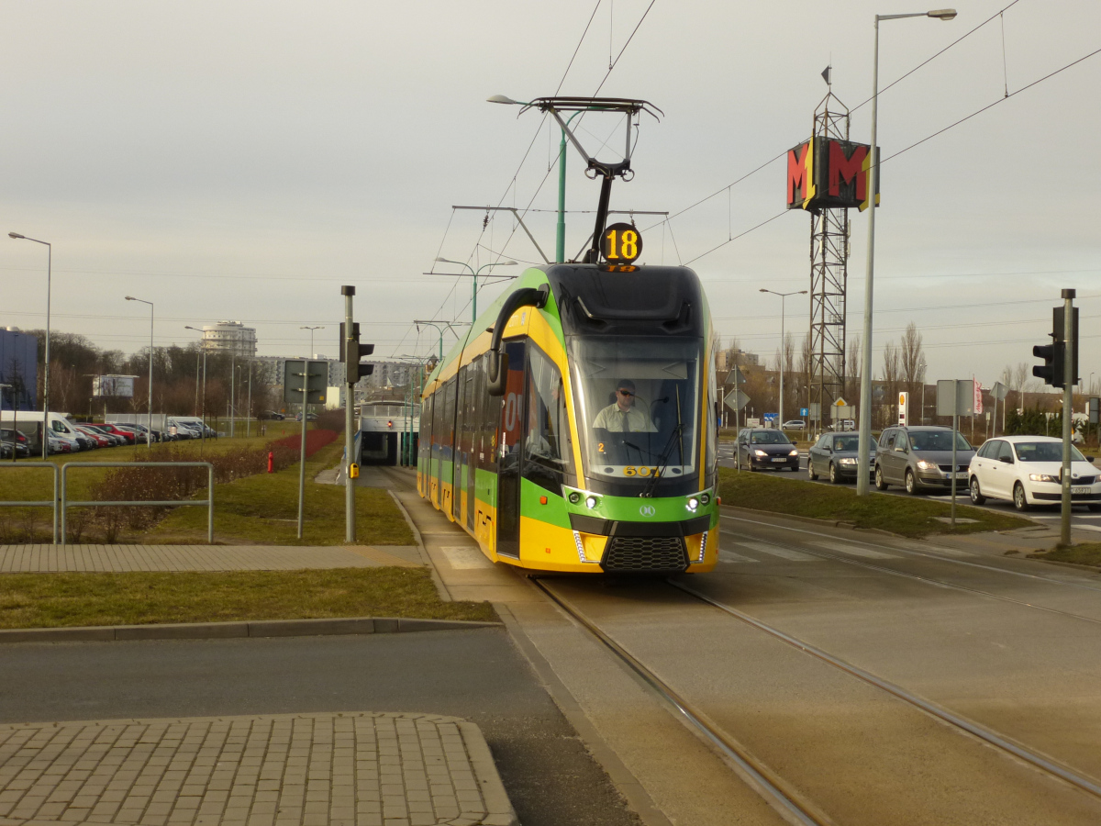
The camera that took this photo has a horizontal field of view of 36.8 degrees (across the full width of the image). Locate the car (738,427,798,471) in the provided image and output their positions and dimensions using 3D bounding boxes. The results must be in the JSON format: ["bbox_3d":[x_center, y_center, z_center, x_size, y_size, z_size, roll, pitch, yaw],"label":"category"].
[{"bbox_3d":[7.608,1.300,58.104,1.720,1.460,4.400,1,0,-4],"label":"car"}]

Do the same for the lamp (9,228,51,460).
[{"bbox_3d":[-23.463,-3.038,74.500,1.950,10.200,0.320,1,0,-4],"label":"lamp"}]

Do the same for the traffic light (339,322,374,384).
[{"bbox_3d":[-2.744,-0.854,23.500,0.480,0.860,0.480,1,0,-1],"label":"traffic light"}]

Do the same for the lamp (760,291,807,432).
[{"bbox_3d":[16.030,-3.070,114.000,3.200,10.900,0.350,1,0,-4],"label":"lamp"}]

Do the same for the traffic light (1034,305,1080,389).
[{"bbox_3d":[7.098,-0.914,23.200,0.620,1.140,0.500,1,0,-2],"label":"traffic light"}]

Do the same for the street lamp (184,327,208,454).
[{"bbox_3d":[-31.790,-2.560,148.000,1.900,10.300,0.350,1,0,-6],"label":"street lamp"}]

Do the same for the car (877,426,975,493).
[{"bbox_3d":[9.360,1.160,40.900,1.800,1.640,4.400,1,0,-5],"label":"car"}]

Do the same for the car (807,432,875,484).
[{"bbox_3d":[8.668,1.270,47.804,1.770,1.460,4.750,1,0,-4],"label":"car"}]

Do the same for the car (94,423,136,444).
[{"bbox_3d":[-31.091,1.550,115.005,4.250,1.650,1.780,1,0,1],"label":"car"}]

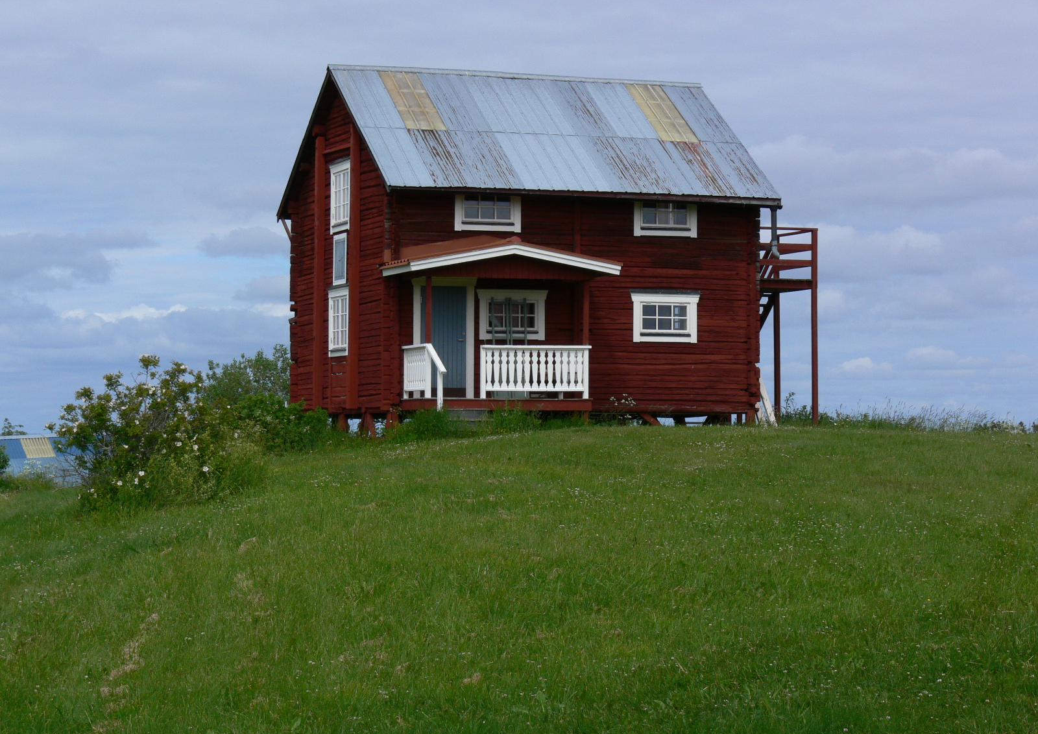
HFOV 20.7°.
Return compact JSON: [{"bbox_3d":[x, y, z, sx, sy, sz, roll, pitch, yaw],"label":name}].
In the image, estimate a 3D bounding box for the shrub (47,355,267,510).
[{"bbox_3d":[-4.136,0.745,32.500,2.507,1.776,2.200,0,-1,0],"label":"shrub"}]

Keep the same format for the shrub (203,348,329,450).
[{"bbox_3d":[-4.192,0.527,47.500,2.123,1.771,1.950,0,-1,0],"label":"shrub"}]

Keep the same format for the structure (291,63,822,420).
[{"bbox_3d":[0.904,-2.208,54.602,9.100,6.940,8.600,1,-2,-21],"label":"structure"}]

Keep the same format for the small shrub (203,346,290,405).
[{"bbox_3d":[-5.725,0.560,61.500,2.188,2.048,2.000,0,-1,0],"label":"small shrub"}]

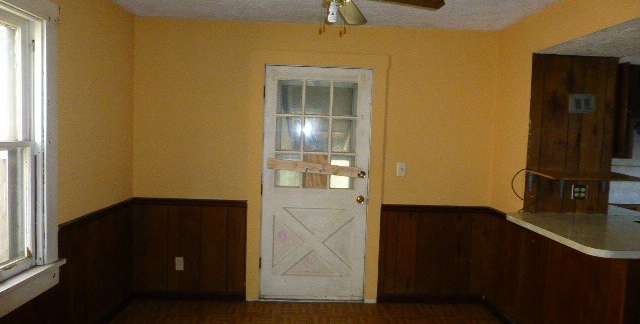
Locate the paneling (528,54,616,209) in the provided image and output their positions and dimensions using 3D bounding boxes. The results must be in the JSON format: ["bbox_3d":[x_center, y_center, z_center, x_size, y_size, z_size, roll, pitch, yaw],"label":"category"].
[{"bbox_3d":[1.856,-0.197,3.298,0.640,1.165,0.045,2,3,-2],"label":"paneling"}]

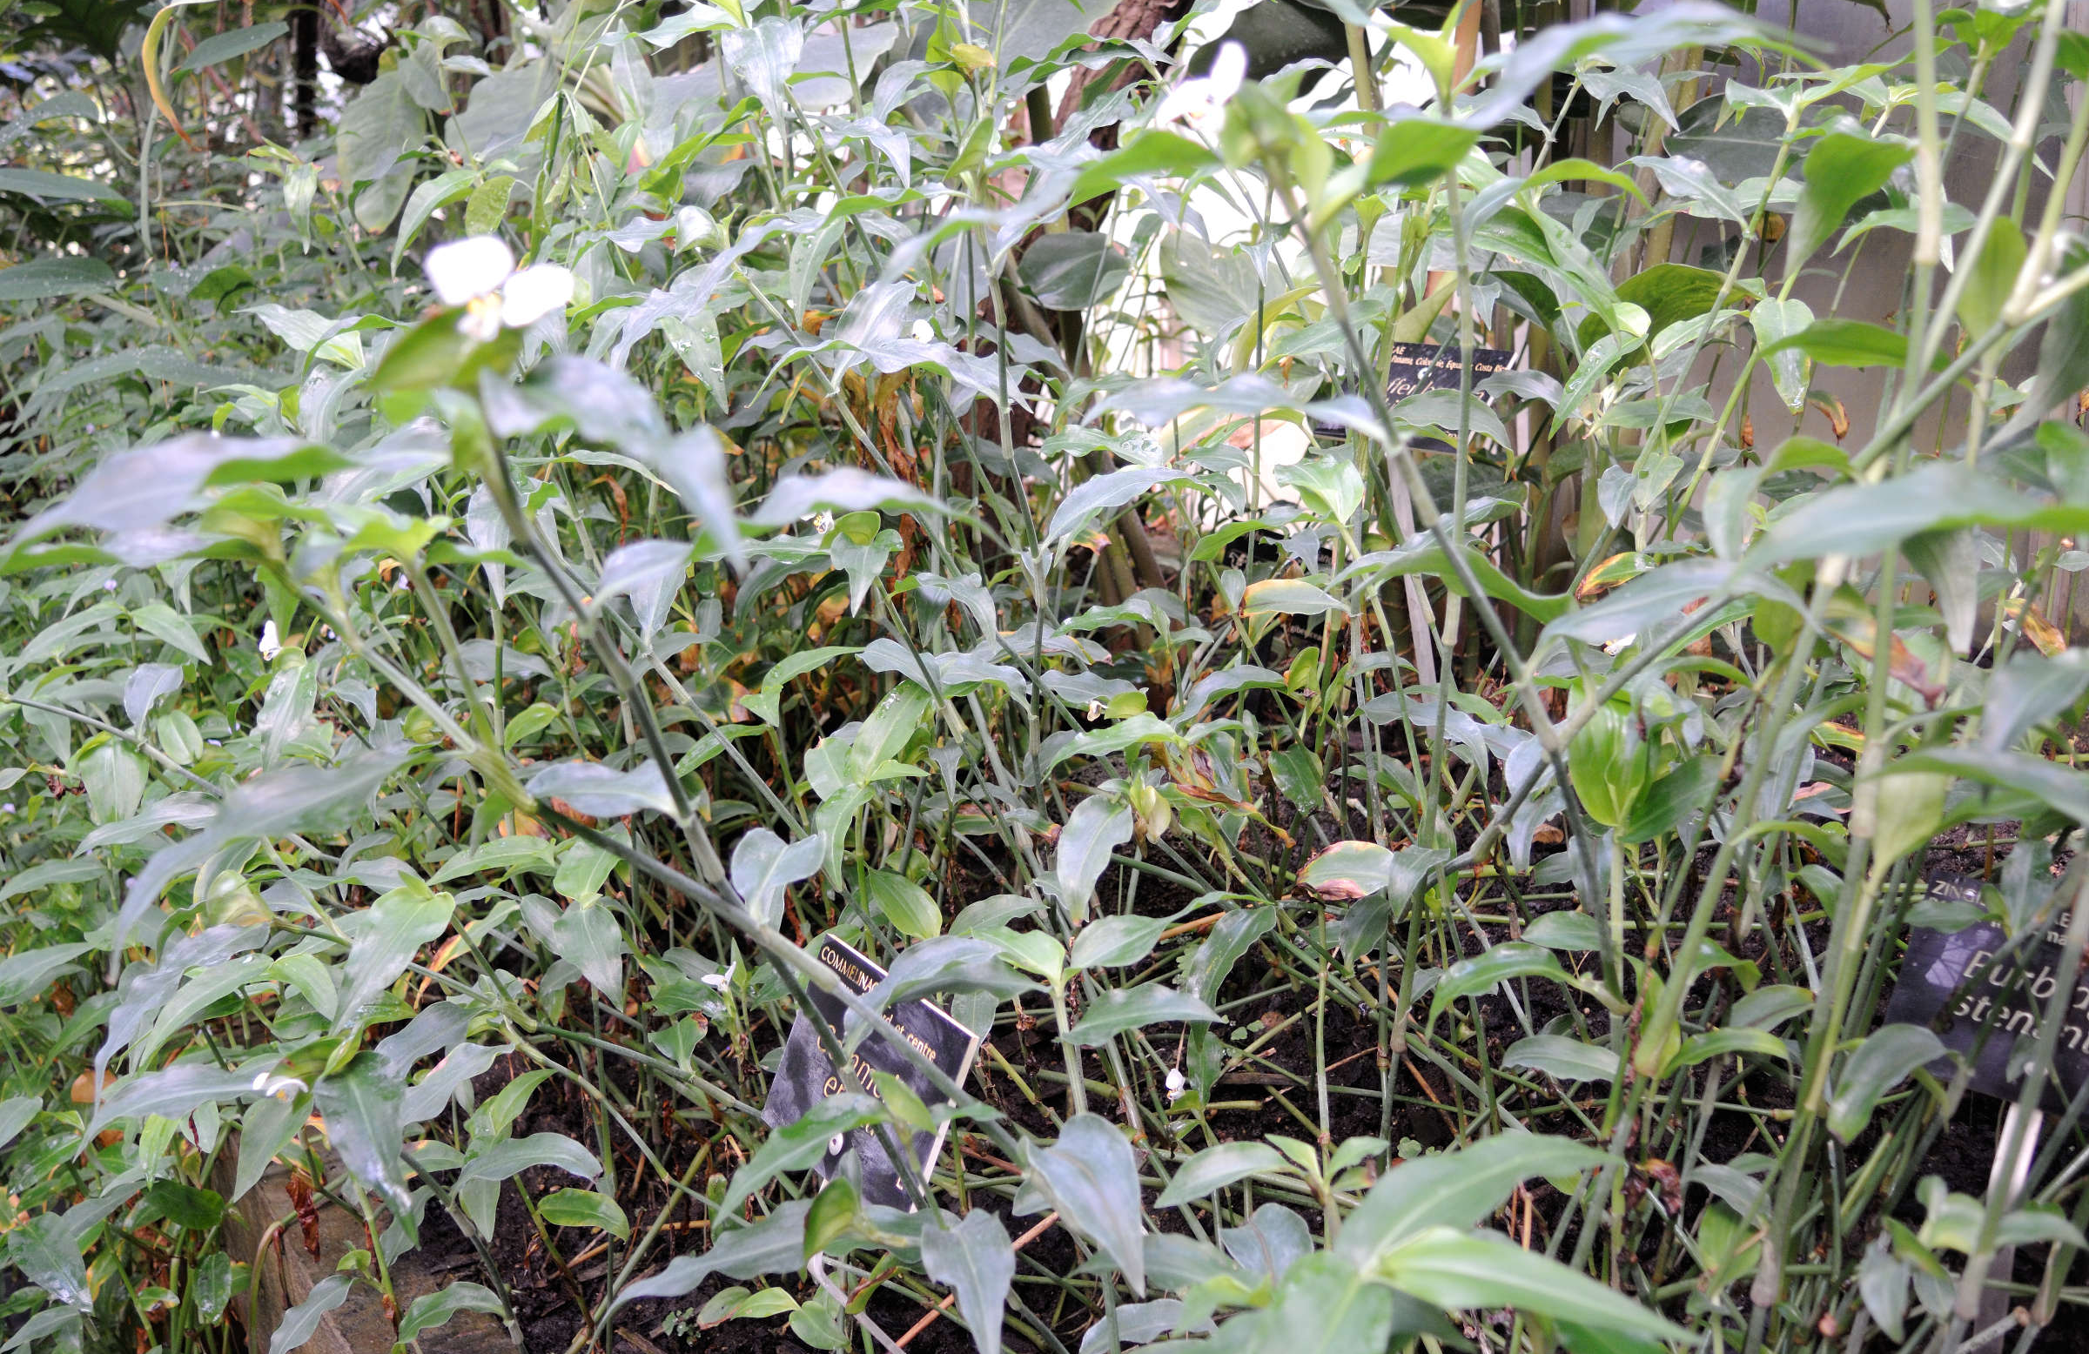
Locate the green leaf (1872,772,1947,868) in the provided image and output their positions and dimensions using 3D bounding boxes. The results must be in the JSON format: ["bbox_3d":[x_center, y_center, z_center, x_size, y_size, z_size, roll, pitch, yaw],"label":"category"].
[{"bbox_3d":[0.291,0.047,0.570,0.048,0.023,0.014,-56,13,-25],"label":"green leaf"}]

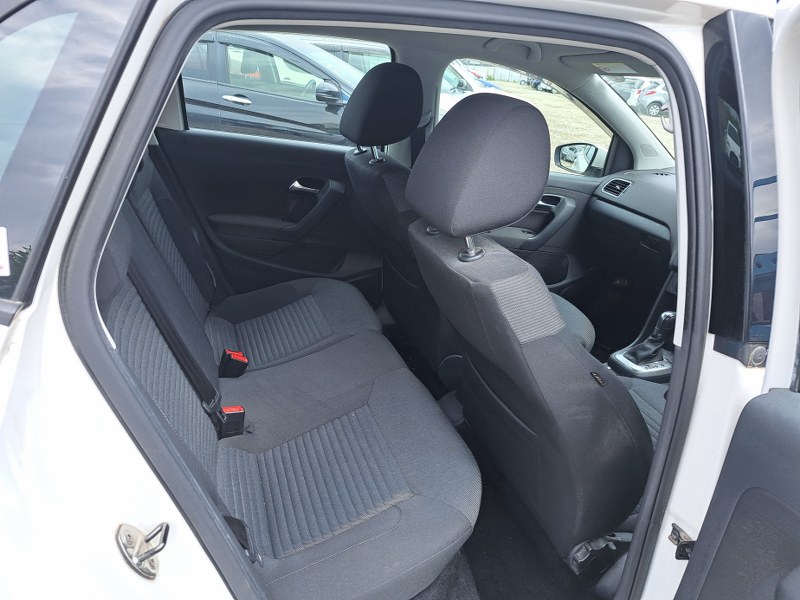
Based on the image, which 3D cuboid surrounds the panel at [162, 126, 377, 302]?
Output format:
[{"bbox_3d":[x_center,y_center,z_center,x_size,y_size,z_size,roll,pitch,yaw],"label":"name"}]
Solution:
[{"bbox_3d":[-0.412,-0.265,1.975,0.770,0.670,0.100,-5,24,-19],"label":"panel"}]

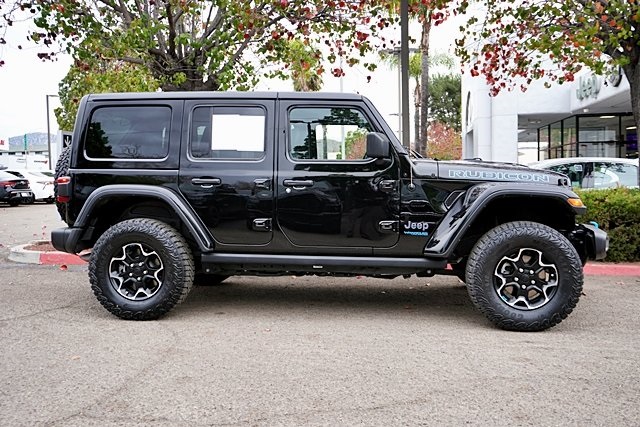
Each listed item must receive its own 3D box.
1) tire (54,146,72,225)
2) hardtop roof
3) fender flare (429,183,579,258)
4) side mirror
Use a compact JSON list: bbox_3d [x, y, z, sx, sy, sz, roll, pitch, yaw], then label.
[{"bbox_3d":[-2.176,-0.240,5.601,0.285,0.822,0.822,0,3,7],"label":"tire"},{"bbox_3d":[-0.707,-0.993,5.428,2.330,0.130,1.420,1,3,7],"label":"hardtop roof"},{"bbox_3d":[1.363,0.049,4.401,1.150,0.558,0.240,0,4,7],"label":"fender flare"},{"bbox_3d":[0.437,-0.503,4.357,0.165,0.190,0.220,0,4,7],"label":"side mirror"}]

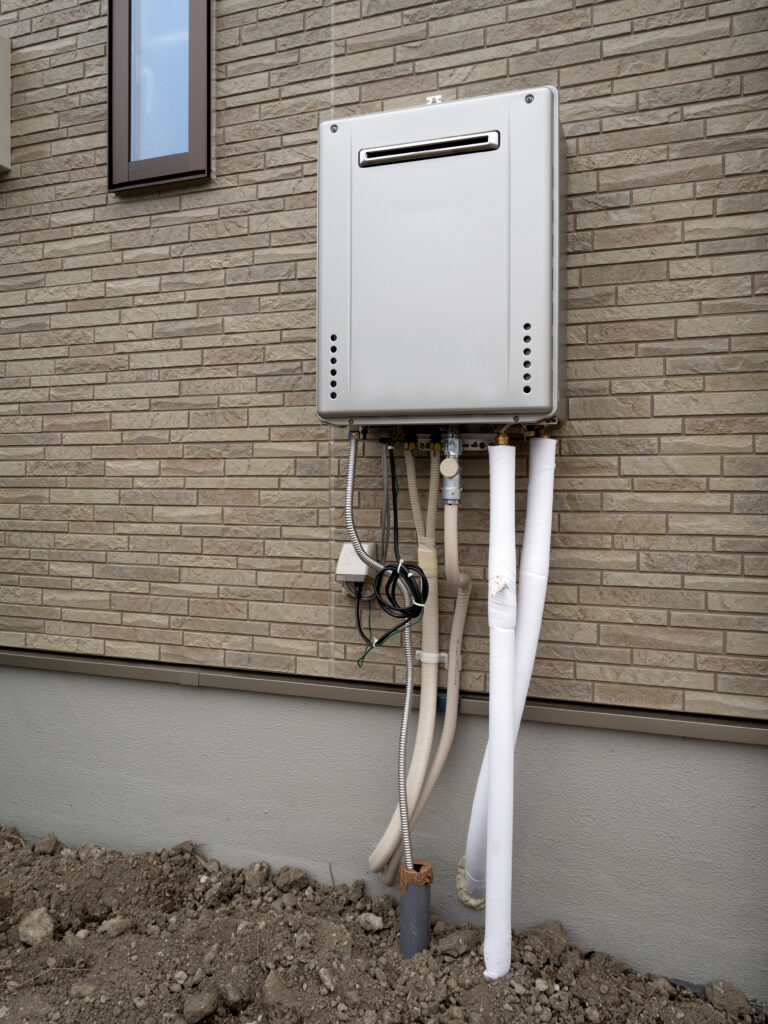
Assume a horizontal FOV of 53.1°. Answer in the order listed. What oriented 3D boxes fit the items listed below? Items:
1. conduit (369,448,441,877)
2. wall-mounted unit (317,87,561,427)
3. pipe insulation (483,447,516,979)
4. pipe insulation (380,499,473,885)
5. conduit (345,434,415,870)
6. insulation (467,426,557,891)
[{"bbox_3d":[0.044,0.357,1.698,0.191,0.980,0.164,1,1,20],"label":"conduit"},{"bbox_3d":[0.126,-0.468,1.551,0.470,0.600,0.247,1,1,20],"label":"wall-mounted unit"},{"bbox_3d":[0.232,0.403,1.533,0.054,1.075,0.054,1,1,20],"label":"pipe insulation"},{"bbox_3d":[0.083,0.412,1.643,0.210,0.876,0.140,1,1,20],"label":"pipe insulation"},{"bbox_3d":[0.007,0.279,1.613,0.159,0.871,0.135,1,1,20],"label":"conduit"},{"bbox_3d":[0.259,0.354,1.604,0.203,1.001,0.188,1,1,20],"label":"insulation"}]

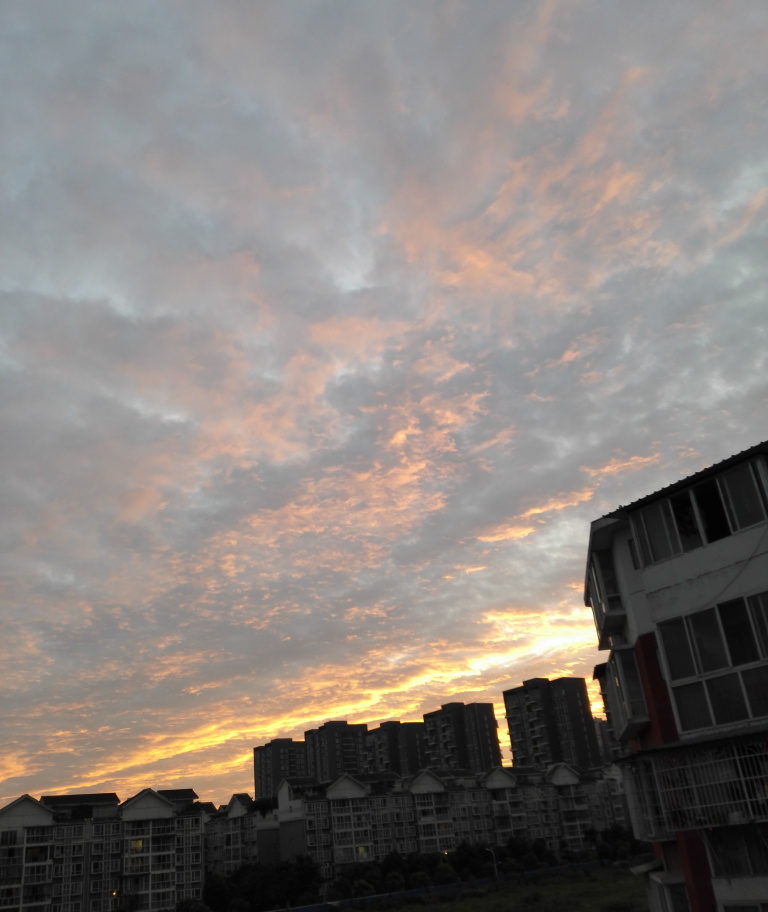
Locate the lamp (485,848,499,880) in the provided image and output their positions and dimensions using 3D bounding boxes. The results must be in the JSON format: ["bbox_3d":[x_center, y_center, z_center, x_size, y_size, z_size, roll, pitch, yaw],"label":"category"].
[{"bbox_3d":[19.579,74.499,150.041,0.350,6.300,1.900,15,-32,-37],"label":"lamp"}]

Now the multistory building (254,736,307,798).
[{"bbox_3d":[-54.611,190.528,455.472,26.500,66.000,16.500,10,-30,-31],"label":"multistory building"}]

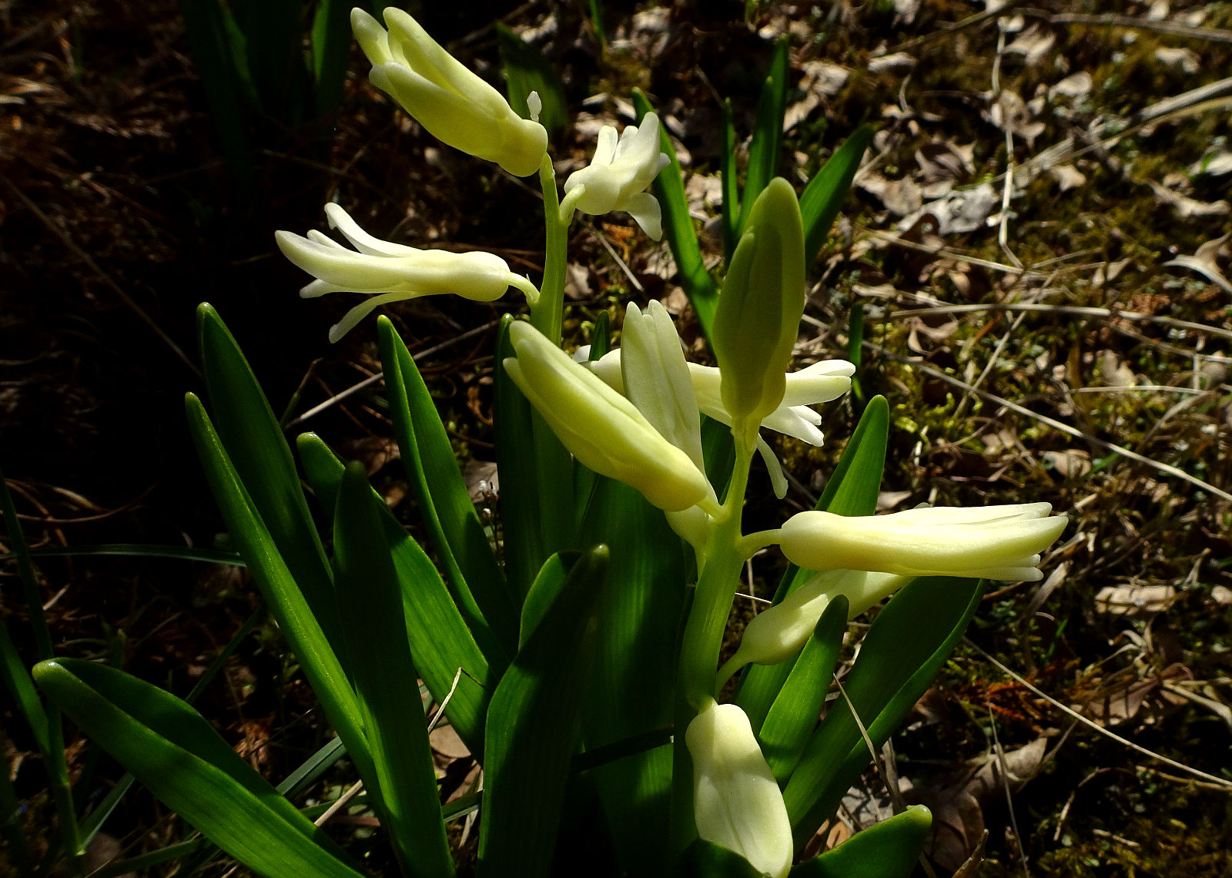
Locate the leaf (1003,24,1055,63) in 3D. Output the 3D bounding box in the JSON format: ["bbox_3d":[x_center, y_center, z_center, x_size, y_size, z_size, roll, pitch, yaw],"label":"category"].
[{"bbox_3d":[0.363,-0.348,0.751,0.036,0.023,0.033,19,49,17],"label":"leaf"}]

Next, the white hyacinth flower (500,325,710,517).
[{"bbox_3d":[-0.001,-0.003,0.112,0.035,0.011,0.011,40,50,-10],"label":"white hyacinth flower"}]

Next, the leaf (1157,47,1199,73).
[{"bbox_3d":[0.485,-0.327,0.738,0.030,0.013,0.025,25,51,22],"label":"leaf"}]

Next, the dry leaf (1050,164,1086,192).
[{"bbox_3d":[0.317,-0.183,0.600,0.020,0.012,0.018,23,50,20],"label":"dry leaf"}]

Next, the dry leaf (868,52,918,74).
[{"bbox_3d":[0.275,-0.375,0.850,0.050,0.013,0.035,0,41,0],"label":"dry leaf"}]

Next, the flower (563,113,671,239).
[{"bbox_3d":[0.000,-0.044,0.146,0.019,0.019,0.029,13,26,12],"label":"flower"}]

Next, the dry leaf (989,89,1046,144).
[{"bbox_3d":[0.182,-0.146,0.387,0.025,0.016,0.022,0,46,0],"label":"dry leaf"}]

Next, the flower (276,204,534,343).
[{"bbox_3d":[-0.056,-0.043,0.225,0.064,0.033,0.030,5,41,-6],"label":"flower"}]

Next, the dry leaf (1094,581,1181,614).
[{"bbox_3d":[0.217,0.066,0.355,0.036,0.007,0.016,0,41,0],"label":"dry leaf"}]

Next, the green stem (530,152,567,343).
[{"bbox_3d":[-0.018,-0.051,0.230,0.009,0.057,0.009,0,41,0],"label":"green stem"}]

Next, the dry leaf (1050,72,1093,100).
[{"bbox_3d":[0.223,-0.173,0.418,0.020,0.008,0.016,0,46,0],"label":"dry leaf"}]

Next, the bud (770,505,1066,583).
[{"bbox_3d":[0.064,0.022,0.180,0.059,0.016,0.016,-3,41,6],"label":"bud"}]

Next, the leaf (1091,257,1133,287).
[{"bbox_3d":[0.303,-0.102,0.523,0.020,0.009,0.017,27,52,23],"label":"leaf"}]

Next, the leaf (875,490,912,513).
[{"bbox_3d":[0.129,0.030,0.396,0.015,0.008,0.009,20,49,18],"label":"leaf"}]

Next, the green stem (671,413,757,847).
[{"bbox_3d":[0.024,0.064,0.217,0.014,0.166,0.014,1,38,-1],"label":"green stem"}]

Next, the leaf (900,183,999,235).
[{"bbox_3d":[0.224,-0.155,0.574,0.061,0.011,0.046,18,49,16],"label":"leaf"}]

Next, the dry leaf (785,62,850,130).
[{"bbox_3d":[0.184,-0.312,0.780,0.060,0.035,0.070,0,41,0],"label":"dry leaf"}]

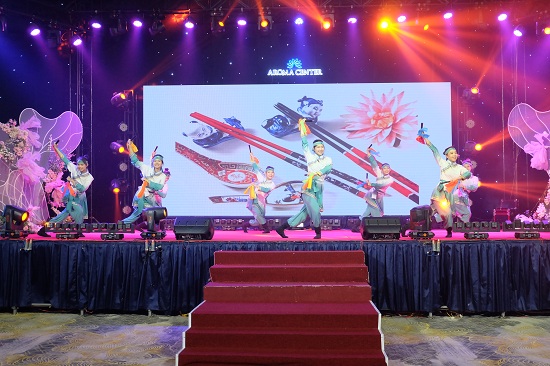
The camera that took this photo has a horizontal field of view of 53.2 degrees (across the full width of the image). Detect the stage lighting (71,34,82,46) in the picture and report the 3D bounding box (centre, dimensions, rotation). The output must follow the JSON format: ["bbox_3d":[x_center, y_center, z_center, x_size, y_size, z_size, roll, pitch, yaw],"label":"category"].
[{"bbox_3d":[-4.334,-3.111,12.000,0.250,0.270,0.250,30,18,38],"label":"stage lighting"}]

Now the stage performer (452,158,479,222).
[{"bbox_3d":[3.803,0.170,11.000,0.580,1.300,0.460,1,-3,-30],"label":"stage performer"}]

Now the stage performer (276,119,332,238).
[{"bbox_3d":[0.454,-0.069,8.450,0.830,1.830,0.600,0,-2,-12],"label":"stage performer"}]

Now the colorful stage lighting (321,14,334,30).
[{"bbox_3d":[1.089,-3.329,11.400,0.300,0.360,0.300,-1,-2,6],"label":"colorful stage lighting"}]

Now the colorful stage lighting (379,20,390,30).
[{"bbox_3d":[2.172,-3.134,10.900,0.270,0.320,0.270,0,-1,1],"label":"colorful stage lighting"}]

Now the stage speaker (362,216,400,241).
[{"bbox_3d":[1.630,0.692,8.450,0.570,0.350,0.430,0,-1,-6],"label":"stage speaker"}]

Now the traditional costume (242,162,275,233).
[{"bbox_3d":[-0.291,0.159,9.700,0.570,1.440,0.500,0,-1,-11],"label":"traditional costume"}]

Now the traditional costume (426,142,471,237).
[{"bbox_3d":[2.739,0.103,8.700,0.700,1.480,0.520,1,-3,-25],"label":"traditional costume"}]

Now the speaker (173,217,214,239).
[{"bbox_3d":[-1.230,0.692,8.450,0.570,0.350,0.430,0,-1,6],"label":"speaker"}]

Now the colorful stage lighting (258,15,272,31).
[{"bbox_3d":[-0.197,-3.329,11.400,0.300,0.360,0.300,0,-2,0],"label":"colorful stage lighting"}]

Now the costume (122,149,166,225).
[{"bbox_3d":[-2.070,0.087,8.650,0.780,1.500,0.600,0,-1,-7],"label":"costume"}]

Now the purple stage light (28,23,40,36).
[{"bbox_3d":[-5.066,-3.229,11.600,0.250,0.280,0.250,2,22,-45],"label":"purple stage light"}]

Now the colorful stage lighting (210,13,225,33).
[{"bbox_3d":[-1.130,-3.183,10.900,0.300,0.420,0.290,0,-1,-18],"label":"colorful stage lighting"}]

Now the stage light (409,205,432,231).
[{"bbox_3d":[2.172,0.549,8.150,0.350,0.450,0.340,-2,-3,34],"label":"stage light"}]

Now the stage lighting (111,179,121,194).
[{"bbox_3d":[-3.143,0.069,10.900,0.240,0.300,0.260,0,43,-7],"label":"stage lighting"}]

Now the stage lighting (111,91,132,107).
[{"bbox_3d":[-3.379,-1.860,12.100,0.360,0.350,0.420,2,-18,-45],"label":"stage lighting"}]

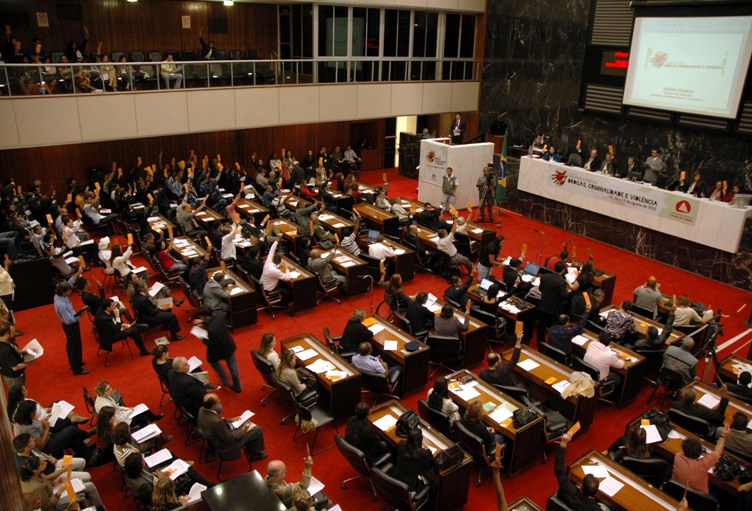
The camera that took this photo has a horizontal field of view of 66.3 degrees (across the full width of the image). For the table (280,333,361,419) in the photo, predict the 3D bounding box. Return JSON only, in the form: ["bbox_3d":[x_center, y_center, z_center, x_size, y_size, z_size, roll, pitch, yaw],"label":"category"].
[{"bbox_3d":[-0.933,1.993,9.626,0.570,0.725,1.550,-14,26,-35],"label":"table"}]

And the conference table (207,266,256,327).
[{"bbox_3d":[-3.094,0.886,12.278,0.570,0.760,1.530,-14,27,-35],"label":"conference table"}]

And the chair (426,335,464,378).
[{"bbox_3d":[1.221,1.777,10.507,0.610,0.960,0.640,5,22,9],"label":"chair"}]

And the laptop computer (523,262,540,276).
[{"bbox_3d":[3.464,0.320,13.162,0.300,0.250,0.360,-11,24,-30],"label":"laptop computer"}]

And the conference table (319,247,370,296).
[{"bbox_3d":[-0.865,0.343,13.832,0.570,0.760,1.530,-14,27,-35],"label":"conference table"}]

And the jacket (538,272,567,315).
[{"bbox_3d":[3.487,0.711,11.245,0.540,0.800,0.340,16,25,35],"label":"jacket"}]

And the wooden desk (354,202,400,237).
[{"bbox_3d":[-0.039,-0.923,17.058,0.570,0.760,1.530,-14,27,-35],"label":"wooden desk"}]

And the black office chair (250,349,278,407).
[{"bbox_3d":[-1.670,2.017,9.707,0.640,0.960,0.610,-14,26,-34],"label":"black office chair"}]

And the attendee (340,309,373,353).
[{"bbox_3d":[-0.239,1.508,10.246,0.800,1.220,0.520,-15,26,-37],"label":"attendee"}]

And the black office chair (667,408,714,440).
[{"bbox_3d":[4.625,2.617,8.447,0.620,0.920,0.600,-18,29,-40],"label":"black office chair"}]

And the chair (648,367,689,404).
[{"bbox_3d":[5.049,2.177,9.741,0.560,0.800,0.520,-14,27,-35],"label":"chair"}]

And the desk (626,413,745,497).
[{"bbox_3d":[4.221,2.930,7.845,0.570,0.760,1.530,-14,27,-35],"label":"desk"}]

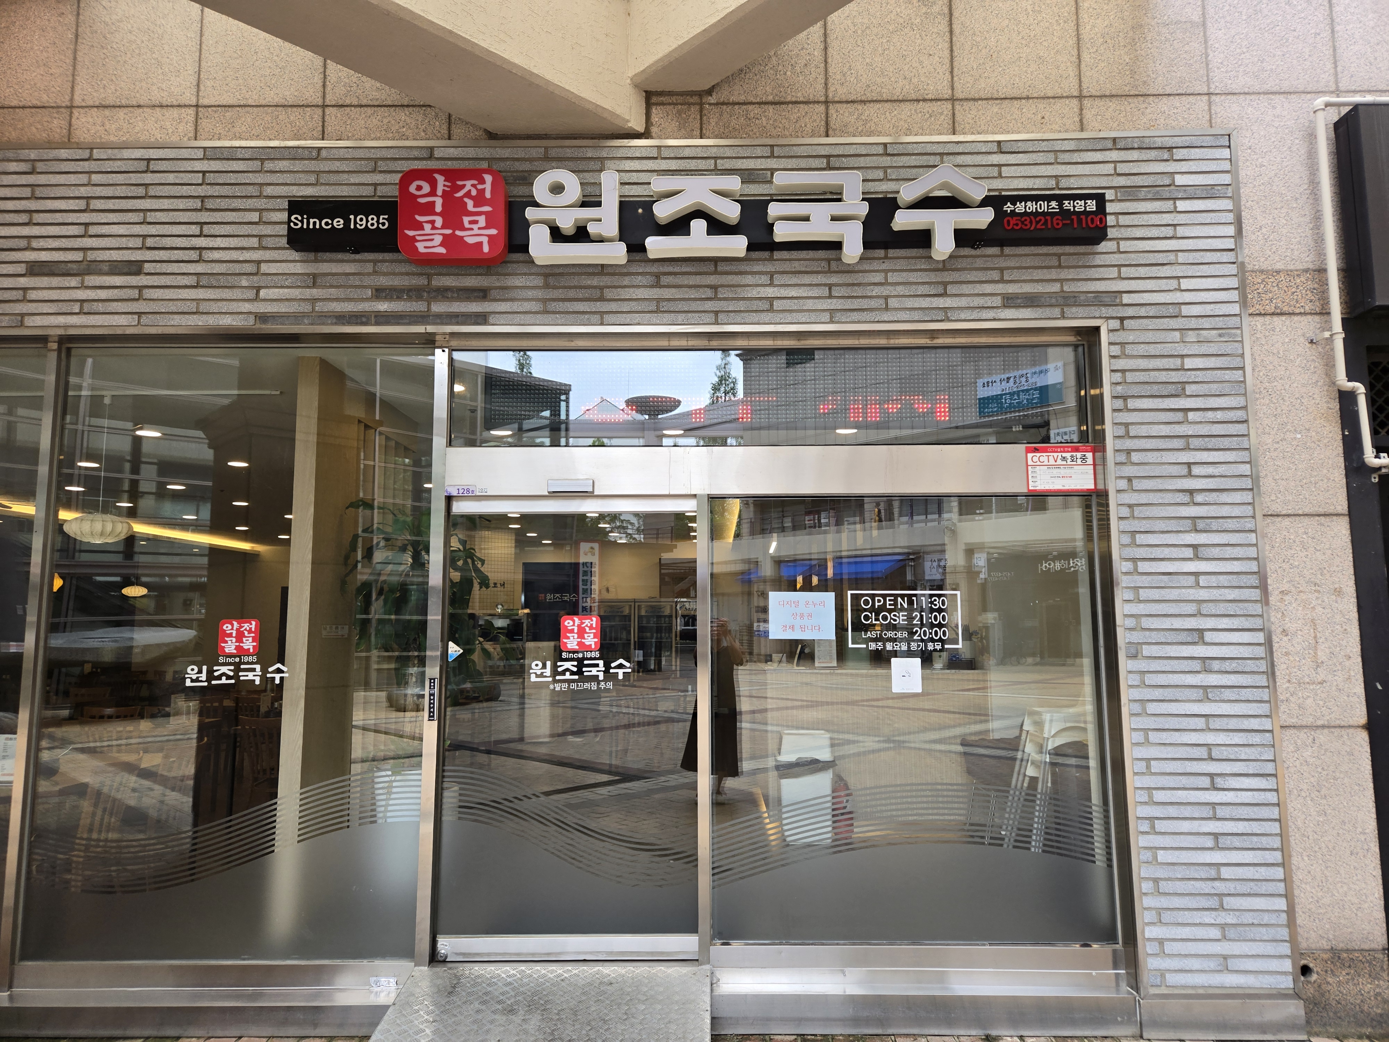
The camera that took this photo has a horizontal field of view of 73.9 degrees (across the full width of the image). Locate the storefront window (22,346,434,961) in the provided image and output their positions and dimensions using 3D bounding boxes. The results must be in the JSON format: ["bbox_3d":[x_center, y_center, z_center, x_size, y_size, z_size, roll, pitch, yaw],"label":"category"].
[{"bbox_3d":[-2.029,0.540,4.071,1.691,2.683,0.080,0,-6,0],"label":"storefront window"}]

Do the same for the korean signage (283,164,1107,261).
[{"bbox_3d":[0.006,-1.317,4.038,3.581,0.398,0.173,0,-6,0],"label":"korean signage"}]

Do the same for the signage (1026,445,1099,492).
[{"bbox_3d":[1.628,-0.231,4.093,0.301,0.206,0.010,0,-6,0],"label":"signage"}]

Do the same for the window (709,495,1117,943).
[{"bbox_3d":[0.928,0.841,4.015,1.714,1.913,0.080,0,-6,0],"label":"window"}]

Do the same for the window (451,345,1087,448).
[{"bbox_3d":[0.334,-0.565,4.175,2.870,0.450,0.080,0,-6,0],"label":"window"}]

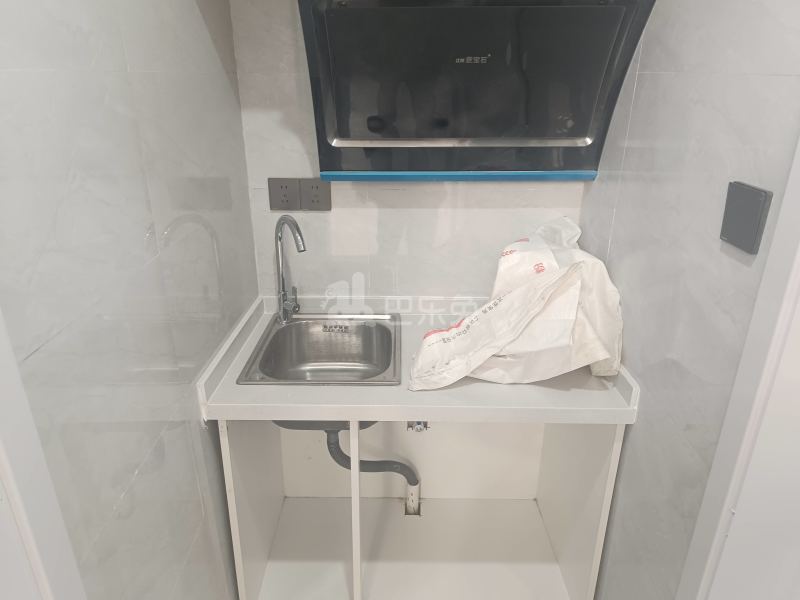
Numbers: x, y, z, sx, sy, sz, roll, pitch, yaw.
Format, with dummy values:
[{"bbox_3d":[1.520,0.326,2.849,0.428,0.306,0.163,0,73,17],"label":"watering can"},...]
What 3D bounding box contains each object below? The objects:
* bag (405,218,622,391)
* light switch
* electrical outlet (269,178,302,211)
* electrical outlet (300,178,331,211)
[{"bbox_3d":[0.261,-0.010,1.335,0.484,0.319,0.356,0,20,0],"label":"bag"},{"bbox_3d":[0.500,-0.119,0.804,0.010,0.086,0.086,0,20,0],"label":"light switch"},{"bbox_3d":[-0.319,-0.293,1.543,0.086,0.086,0.009,0,20,0],"label":"electrical outlet"},{"bbox_3d":[-0.234,-0.293,1.543,0.086,0.086,0.009,0,20,0],"label":"electrical outlet"}]

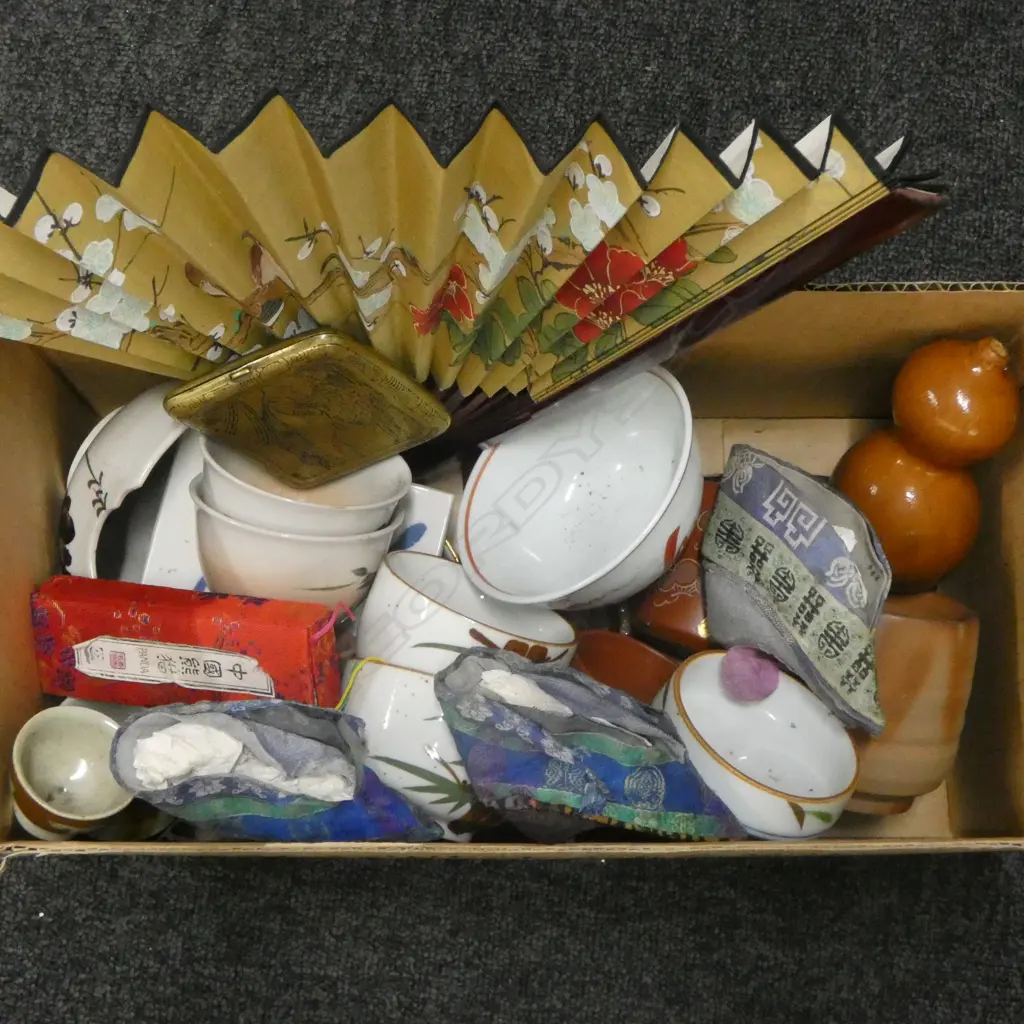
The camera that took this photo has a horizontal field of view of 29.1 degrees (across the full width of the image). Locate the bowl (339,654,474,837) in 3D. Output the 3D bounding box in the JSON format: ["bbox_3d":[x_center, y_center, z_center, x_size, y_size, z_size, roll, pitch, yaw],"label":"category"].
[{"bbox_3d":[-0.030,0.100,0.810,0.087,0.087,0.067,8,87,0],"label":"bowl"}]

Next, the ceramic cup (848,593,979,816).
[{"bbox_3d":[0.159,0.084,0.852,0.070,0.070,0.088,8,99,-1],"label":"ceramic cup"}]

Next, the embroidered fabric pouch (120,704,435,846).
[{"bbox_3d":[-0.095,0.099,0.770,0.112,0.070,0.040,4,64,15],"label":"embroidered fabric pouch"}]

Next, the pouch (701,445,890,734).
[{"bbox_3d":[0.116,0.035,0.800,0.075,0.032,0.118,-38,83,13],"label":"pouch"}]

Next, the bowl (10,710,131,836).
[{"bbox_3d":[-0.175,0.108,0.780,0.046,0.038,0.046,9,55,-13],"label":"bowl"}]

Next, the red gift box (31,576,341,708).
[{"bbox_3d":[-0.130,0.056,0.790,0.122,0.026,0.043,6,110,18],"label":"red gift box"}]

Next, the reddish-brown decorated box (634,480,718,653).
[{"bbox_3d":[0.079,0.023,0.850,0.070,0.065,0.070,-8,46,-14],"label":"reddish-brown decorated box"}]

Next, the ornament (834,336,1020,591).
[{"bbox_3d":[0.174,-0.021,0.820,0.061,0.061,0.115,14,121,-8],"label":"ornament"}]

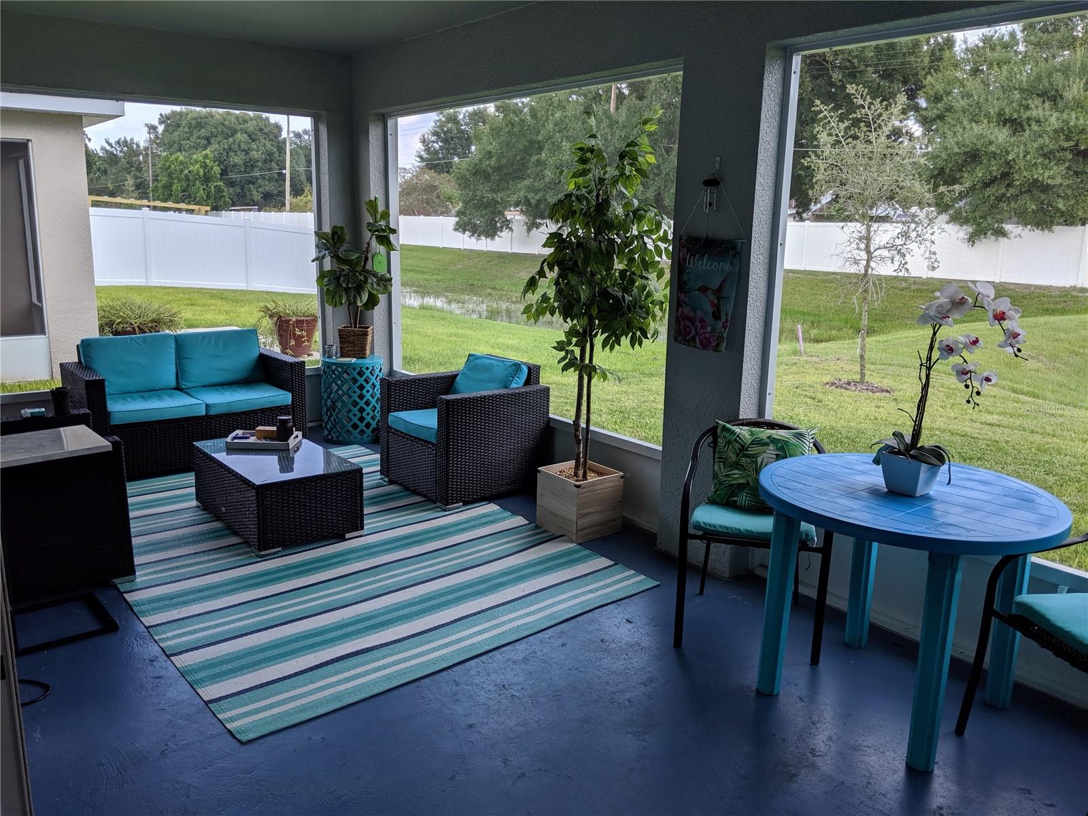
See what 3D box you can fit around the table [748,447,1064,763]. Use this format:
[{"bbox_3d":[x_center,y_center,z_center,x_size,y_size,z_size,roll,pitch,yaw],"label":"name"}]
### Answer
[{"bbox_3d":[1.137,0.615,2.743,0.875,0.730,0.875,1,13,0],"label":"table"}]

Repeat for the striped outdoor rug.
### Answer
[{"bbox_3d":[-1.070,0.610,4.057,1.819,0.014,2.744,-9,16,-39],"label":"striped outdoor rug"}]

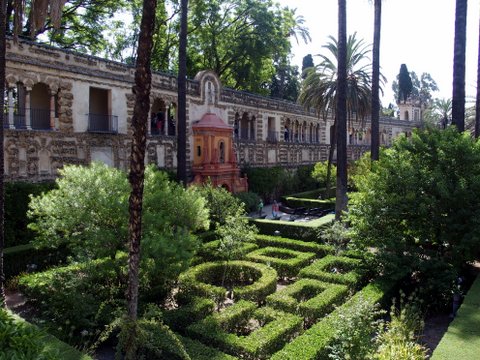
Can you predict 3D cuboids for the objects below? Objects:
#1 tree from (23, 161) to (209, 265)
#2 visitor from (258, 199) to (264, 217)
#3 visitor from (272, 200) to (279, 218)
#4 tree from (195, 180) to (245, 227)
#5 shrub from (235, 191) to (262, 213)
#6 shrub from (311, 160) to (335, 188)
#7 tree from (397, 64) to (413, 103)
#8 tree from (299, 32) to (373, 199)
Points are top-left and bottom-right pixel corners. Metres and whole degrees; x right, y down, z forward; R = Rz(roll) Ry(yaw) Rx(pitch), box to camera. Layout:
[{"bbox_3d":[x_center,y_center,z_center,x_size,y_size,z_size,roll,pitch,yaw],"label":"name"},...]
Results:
[{"bbox_3d":[-6.364,1.800,20.173,8.700,5.310,7.300,-1,4,-17],"label":"tree"},{"bbox_3d":[2.045,2.631,37.272,0.420,1.680,0.500,3,5,41],"label":"visitor"},{"bbox_3d":[3.390,2.676,36.774,0.520,1.660,0.420,-1,4,-17],"label":"visitor"},{"bbox_3d":[-1.569,2.052,29.714,4.000,3.880,3.700,0,4,0],"label":"tree"},{"bbox_3d":[0.844,2.234,38.548,2.800,2.290,2.600,0,4,0],"label":"shrub"},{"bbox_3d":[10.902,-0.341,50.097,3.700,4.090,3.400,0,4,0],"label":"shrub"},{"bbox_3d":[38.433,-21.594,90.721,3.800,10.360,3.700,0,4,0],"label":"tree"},{"bbox_3d":[11.552,-6.835,44.633,9.600,19.540,9.400,0,4,0],"label":"tree"}]

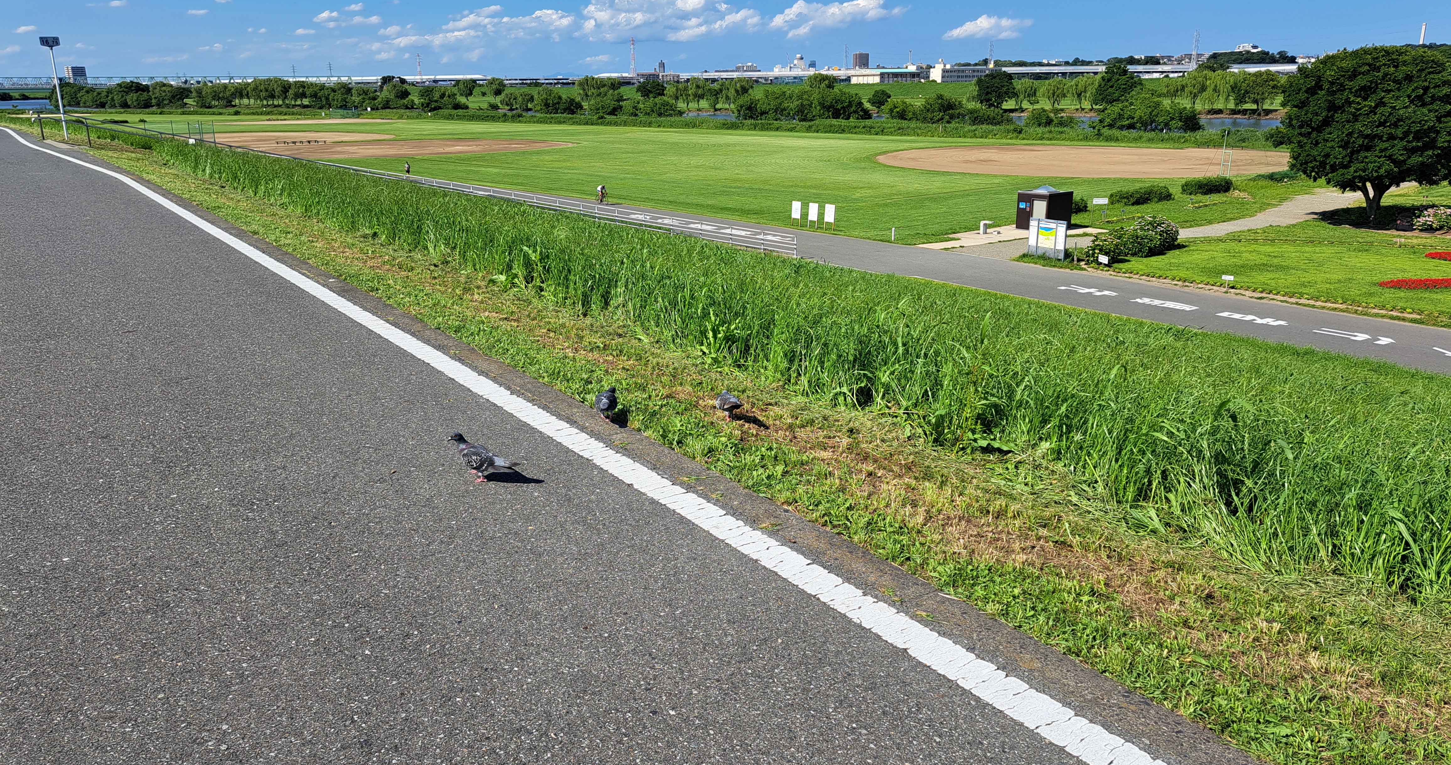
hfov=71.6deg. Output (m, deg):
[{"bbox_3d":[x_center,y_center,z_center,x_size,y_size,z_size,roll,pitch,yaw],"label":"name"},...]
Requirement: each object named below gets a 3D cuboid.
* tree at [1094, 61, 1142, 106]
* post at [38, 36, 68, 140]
[{"bbox_3d":[146.493,-110.322,373.403,17.660,17.070,17.660,6,18,20],"label":"tree"},{"bbox_3d":[-22.018,-9.673,33.163,0.700,3.260,0.120,-10,19,-31],"label":"post"}]

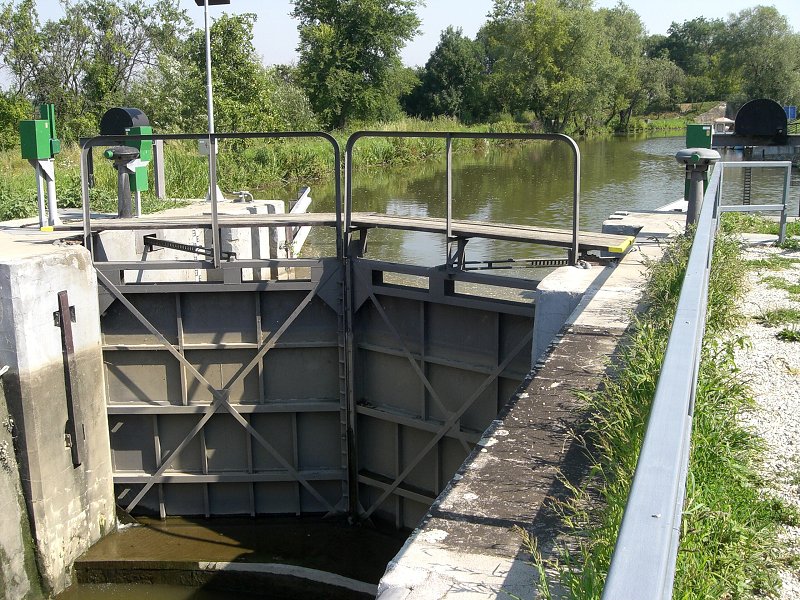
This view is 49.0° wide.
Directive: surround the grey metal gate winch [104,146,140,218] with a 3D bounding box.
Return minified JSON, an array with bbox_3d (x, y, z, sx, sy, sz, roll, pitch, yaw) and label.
[{"bbox_3d":[-3.978,-1.681,12.620,0.460,1.000,0.480,4,13,20],"label":"grey metal gate winch"}]

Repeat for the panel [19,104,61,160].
[{"bbox_3d":[-4.953,-2.312,12.100,0.273,0.725,0.432,4,13,20],"label":"panel"}]

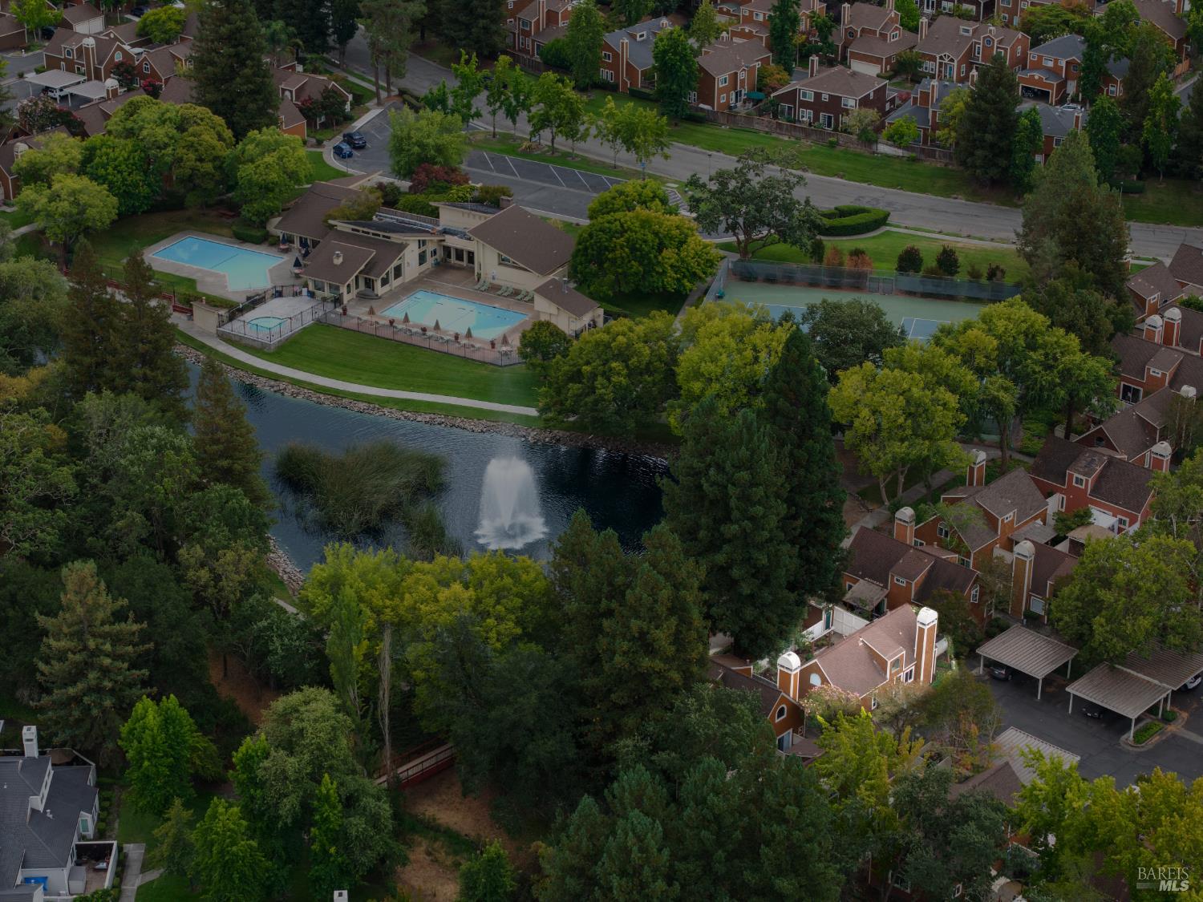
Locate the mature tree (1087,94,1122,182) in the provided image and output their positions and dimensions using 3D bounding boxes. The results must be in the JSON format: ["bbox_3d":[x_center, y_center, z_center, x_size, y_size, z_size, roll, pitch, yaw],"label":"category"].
[{"bbox_3d":[67.244,-41.428,324.389,4.800,13.000,4.800,0,26,0],"label":"mature tree"}]

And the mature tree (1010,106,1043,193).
[{"bbox_3d":[55.414,-39.165,317.239,4.300,12.500,4.300,5,27,9],"label":"mature tree"}]

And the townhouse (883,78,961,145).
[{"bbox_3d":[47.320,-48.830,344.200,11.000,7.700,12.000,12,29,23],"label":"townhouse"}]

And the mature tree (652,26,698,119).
[{"bbox_3d":[10.505,-53.199,345.923,6.300,14.400,6.300,0,26,0],"label":"mature tree"}]

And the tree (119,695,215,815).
[{"bbox_3d":[-34.590,24.140,193.520,7.300,9.800,7.300,0,26,0],"label":"tree"}]

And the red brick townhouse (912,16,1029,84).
[{"bbox_3d":[56.360,-61.100,369.020,14.100,7.800,11.900,24,35,39],"label":"red brick townhouse"}]

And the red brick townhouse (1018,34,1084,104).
[{"bbox_3d":[68.351,-56.238,356.136,12.200,8.600,9.600,-22,34,-38],"label":"red brick townhouse"}]

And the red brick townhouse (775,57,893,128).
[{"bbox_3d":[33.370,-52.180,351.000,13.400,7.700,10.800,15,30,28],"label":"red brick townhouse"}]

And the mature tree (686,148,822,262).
[{"bbox_3d":[18.234,-29.365,296.257,15.800,13.300,14.500,2,26,3],"label":"mature tree"}]

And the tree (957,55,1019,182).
[{"bbox_3d":[51.822,-44.492,324.820,8.500,17.900,8.500,0,26,0],"label":"tree"}]

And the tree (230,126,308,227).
[{"bbox_3d":[-42.070,-35.100,311.640,9.800,11.800,9.800,0,26,0],"label":"tree"}]

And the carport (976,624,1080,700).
[{"bbox_3d":[37.222,18.355,212.558,6.460,2.400,6.160,23,34,37],"label":"carport"}]

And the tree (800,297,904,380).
[{"bbox_3d":[25.955,-8.669,255.231,11.200,14.300,11.000,0,26,0],"label":"tree"}]

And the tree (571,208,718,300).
[{"bbox_3d":[5.073,-23.964,290.601,17.300,10.400,15.000,0,26,0],"label":"tree"}]

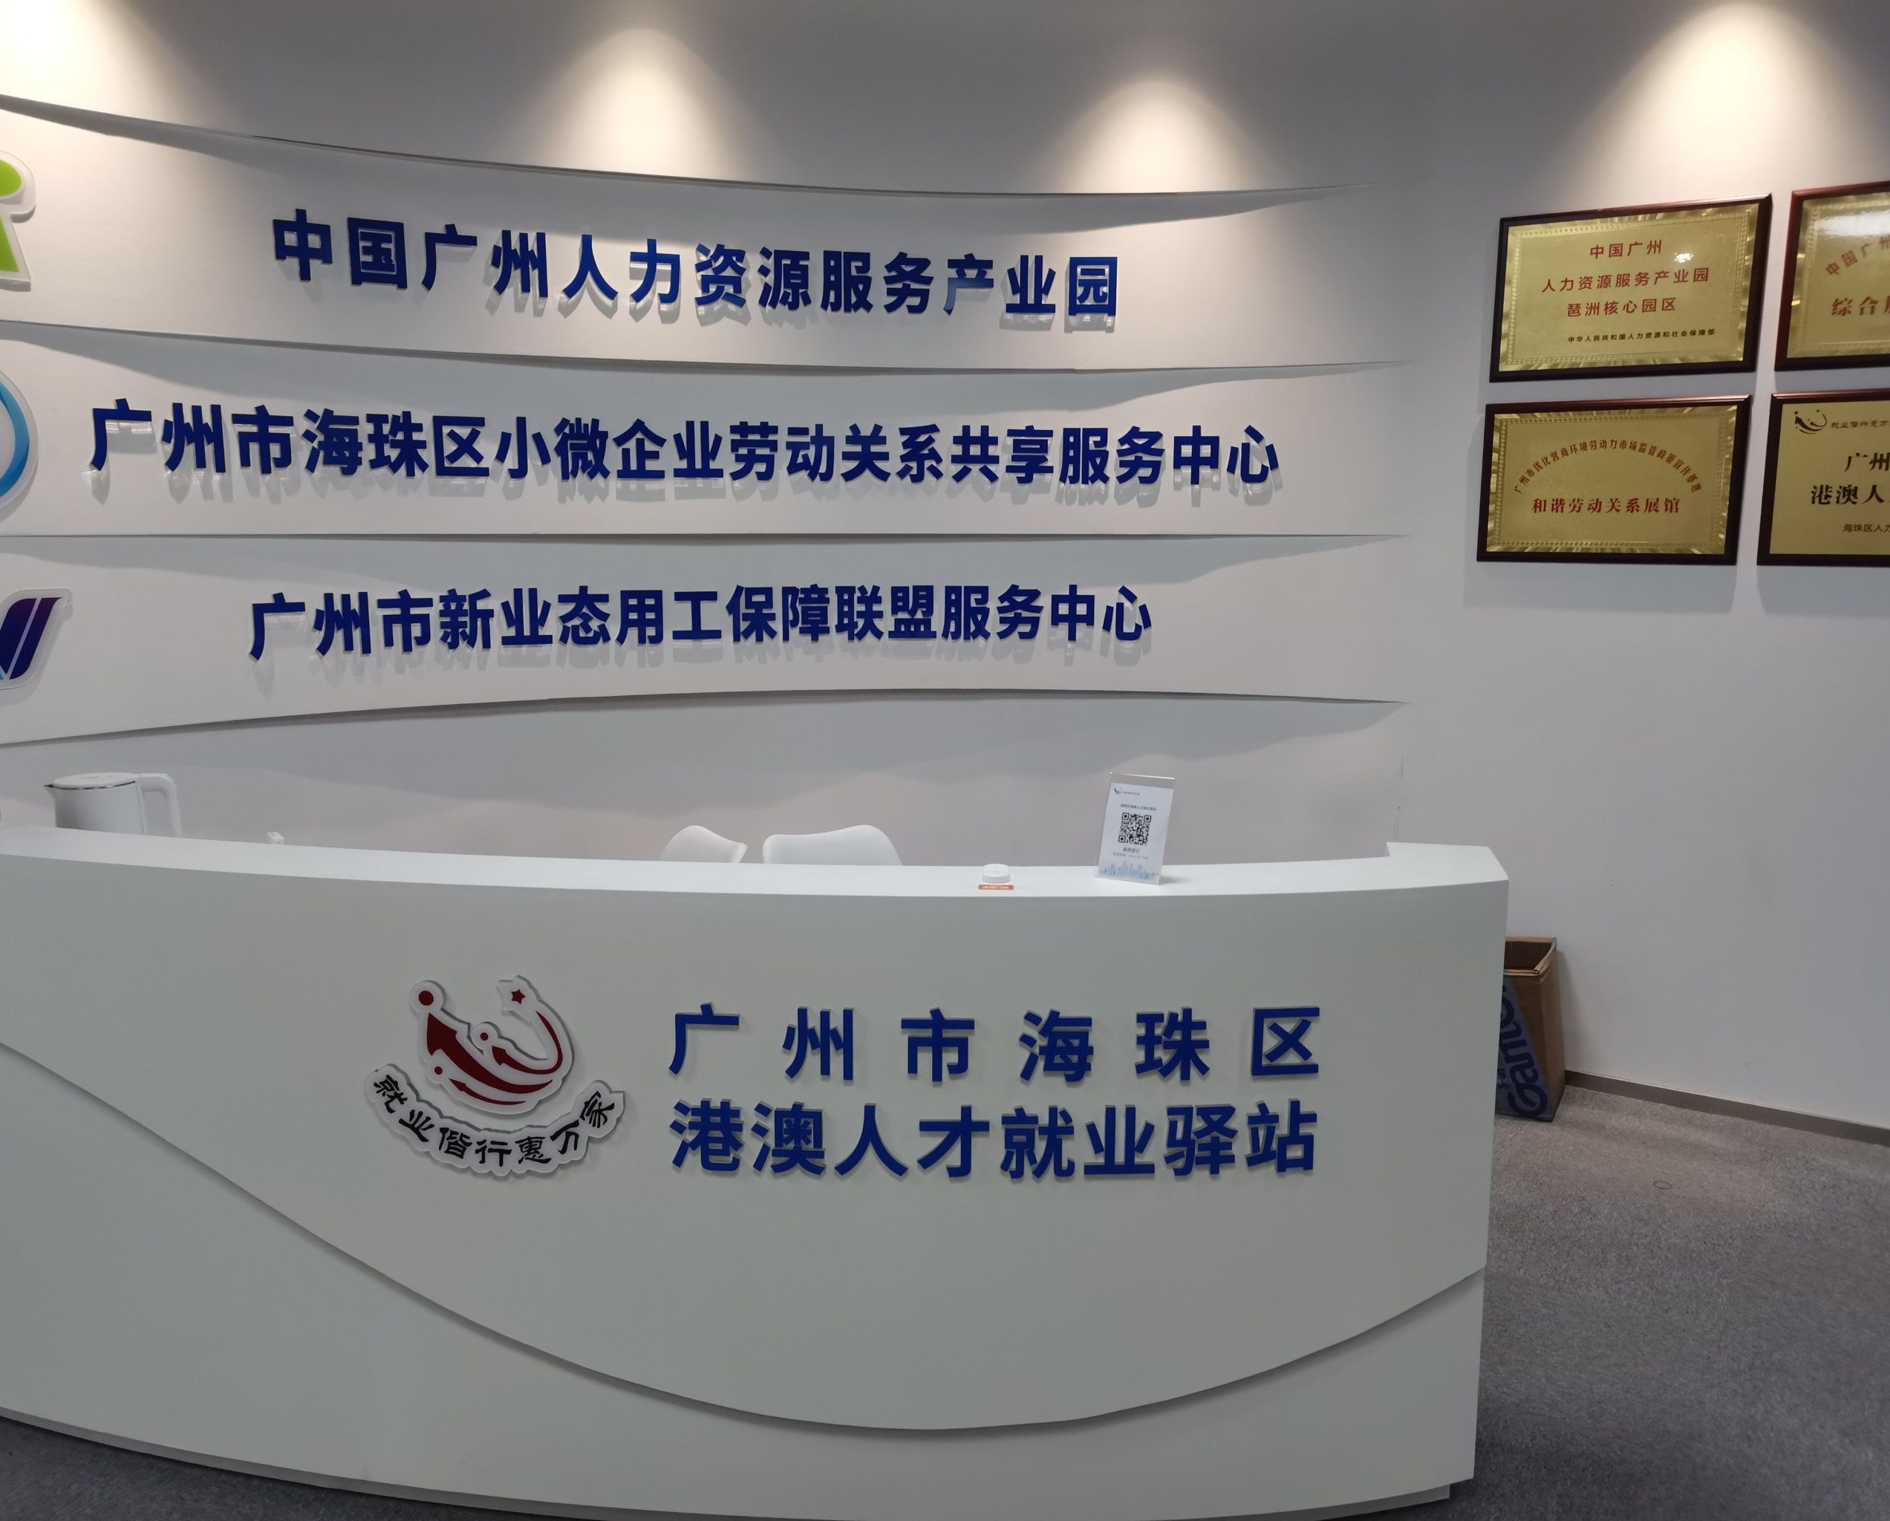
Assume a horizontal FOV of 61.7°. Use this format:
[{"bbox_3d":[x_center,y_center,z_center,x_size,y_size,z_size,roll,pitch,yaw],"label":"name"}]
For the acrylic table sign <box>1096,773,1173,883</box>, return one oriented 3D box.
[{"bbox_3d":[0.267,0.095,2.215,0.097,0.141,0.055,5,11,30],"label":"acrylic table sign"}]

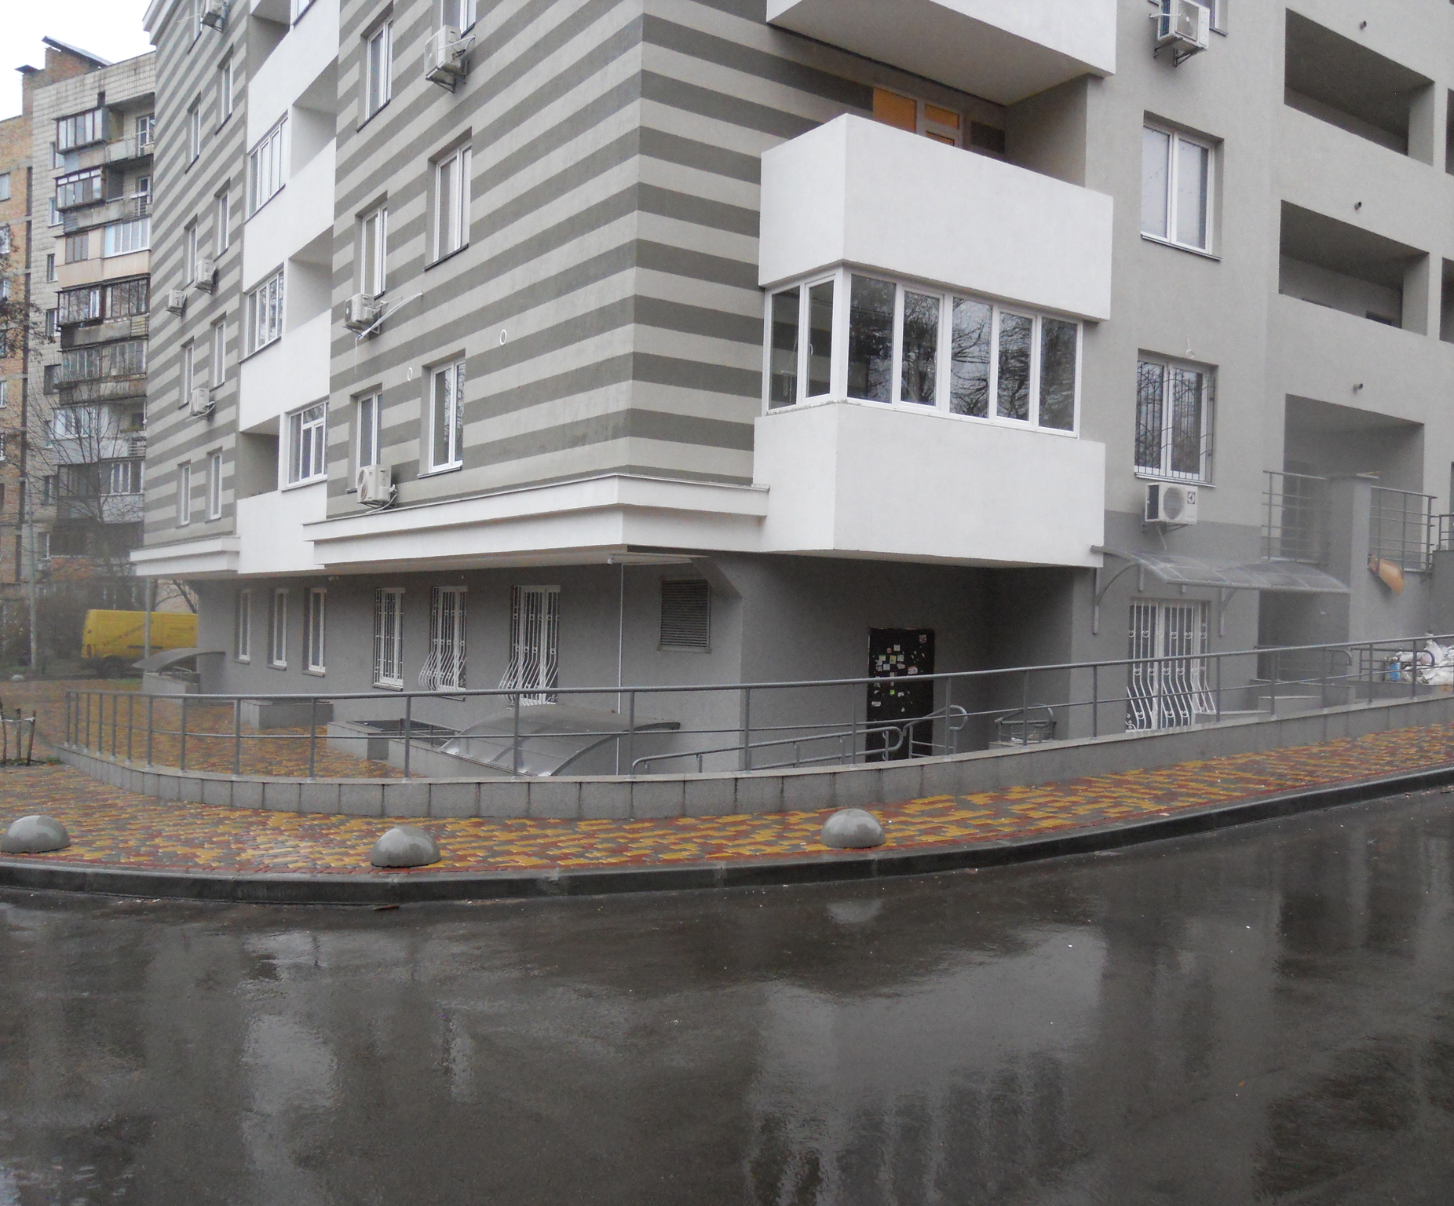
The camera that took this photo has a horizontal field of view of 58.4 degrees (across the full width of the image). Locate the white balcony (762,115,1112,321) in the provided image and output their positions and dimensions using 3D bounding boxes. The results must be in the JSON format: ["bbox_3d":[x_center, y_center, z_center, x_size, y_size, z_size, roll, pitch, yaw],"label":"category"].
[{"bbox_3d":[2.516,-4.244,15.225,4.160,1.500,1.492,2,-1,-34],"label":"white balcony"}]

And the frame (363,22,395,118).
[{"bbox_3d":[-5.570,-8.656,21.048,0.150,1.525,1.560,2,-1,-34],"label":"frame"}]

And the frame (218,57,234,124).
[{"bbox_3d":[-11.347,-11.719,29.726,0.150,1.500,1.530,2,-1,-34],"label":"frame"}]

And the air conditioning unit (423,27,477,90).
[{"bbox_3d":[-3.911,-7.556,17.955,0.280,0.530,0.770,2,-1,-34],"label":"air conditioning unit"}]

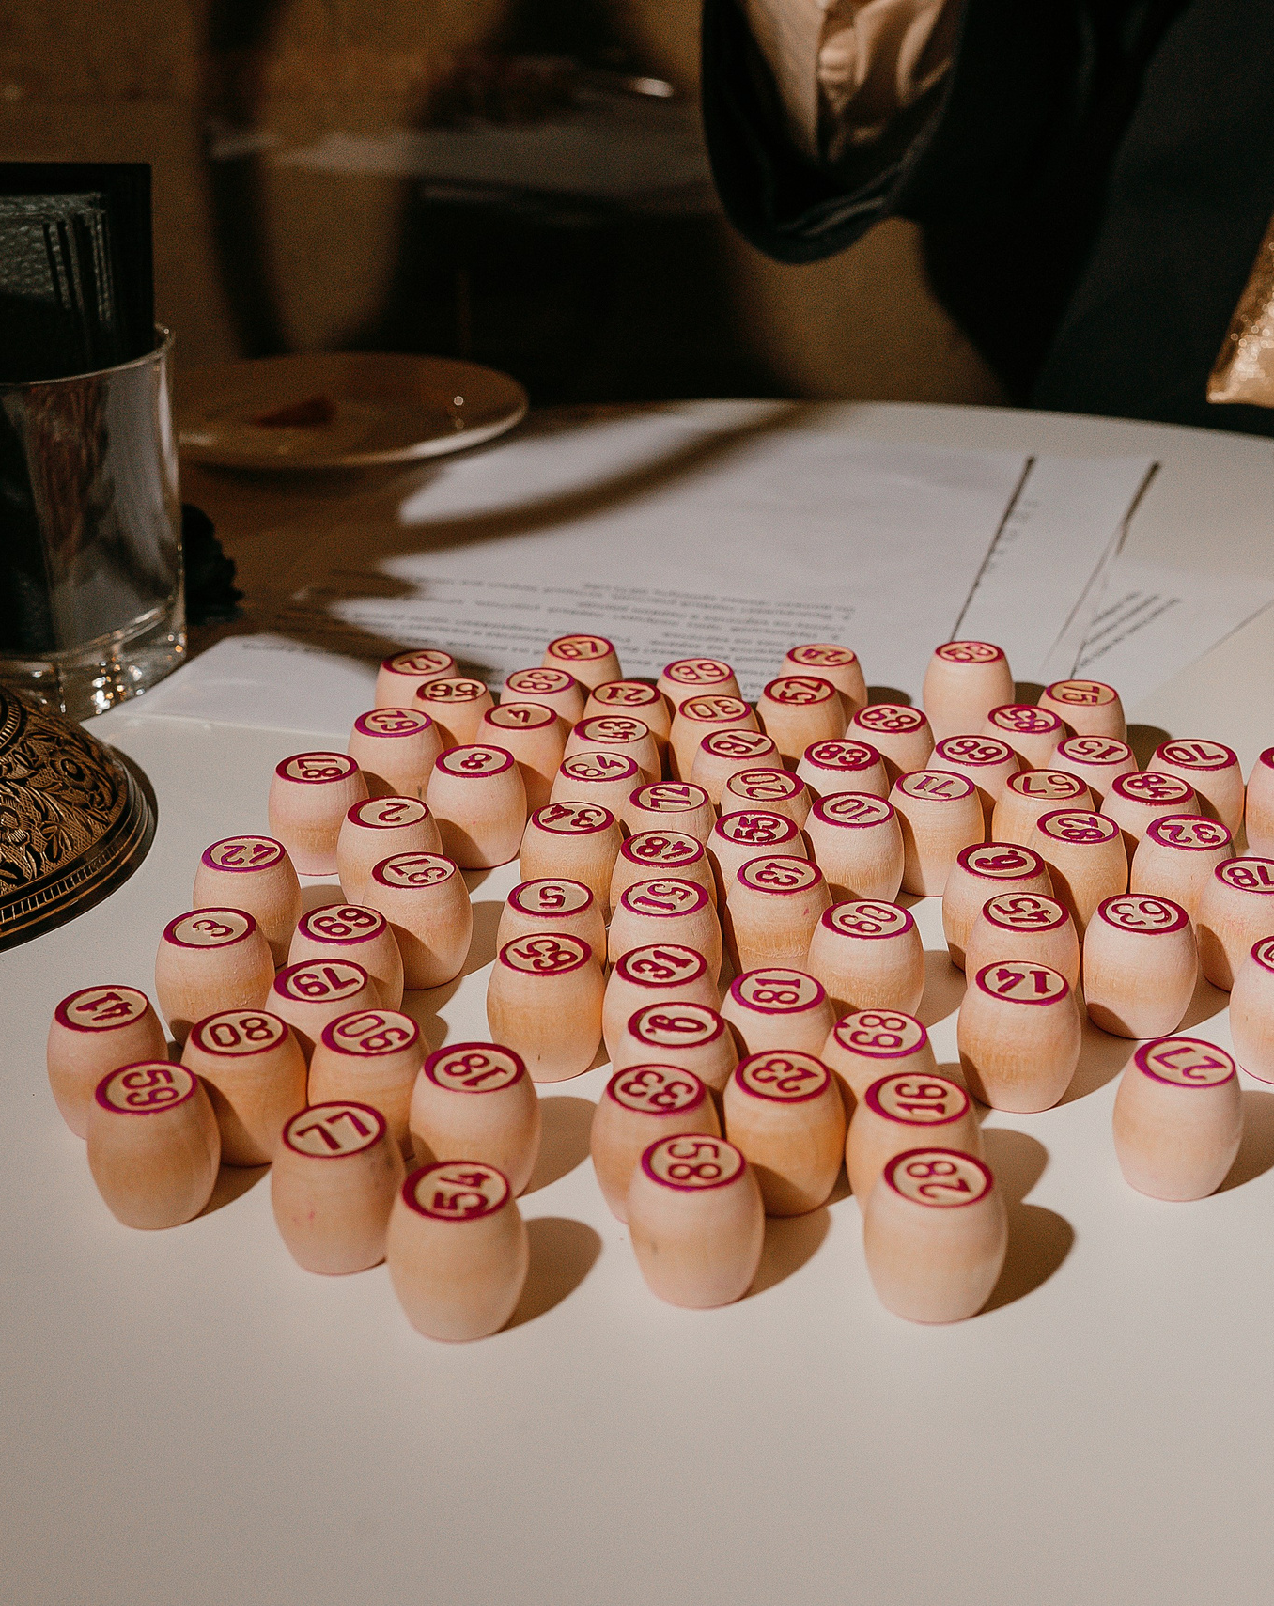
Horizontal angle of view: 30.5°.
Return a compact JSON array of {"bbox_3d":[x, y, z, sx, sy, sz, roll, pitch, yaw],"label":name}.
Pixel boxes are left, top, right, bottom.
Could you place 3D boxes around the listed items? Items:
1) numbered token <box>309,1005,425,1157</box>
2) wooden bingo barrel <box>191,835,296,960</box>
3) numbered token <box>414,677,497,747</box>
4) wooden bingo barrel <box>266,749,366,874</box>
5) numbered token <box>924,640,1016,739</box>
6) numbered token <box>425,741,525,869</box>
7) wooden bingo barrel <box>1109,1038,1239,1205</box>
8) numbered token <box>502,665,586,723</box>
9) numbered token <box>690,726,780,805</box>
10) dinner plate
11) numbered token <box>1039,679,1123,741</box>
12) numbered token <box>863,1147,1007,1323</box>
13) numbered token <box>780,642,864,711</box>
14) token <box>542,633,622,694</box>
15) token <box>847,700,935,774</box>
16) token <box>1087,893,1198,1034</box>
[{"bbox_3d":[-0.049,0.054,0.439,0.023,0.024,0.023,-1,24,1],"label":"numbered token"},{"bbox_3d":[-0.083,0.021,0.498,0.023,0.023,0.023,-1,24,0],"label":"wooden bingo barrel"},{"bbox_3d":[-0.046,-0.017,0.597,0.023,0.024,0.023,-1,24,1],"label":"numbered token"},{"bbox_3d":[-0.074,0.003,0.548,0.023,0.024,0.023,-4,25,-8],"label":"wooden bingo barrel"},{"bbox_3d":[0.086,-0.028,0.609,0.023,0.024,0.023,-1,24,0],"label":"numbered token"},{"bbox_3d":[-0.037,0.001,0.547,0.024,0.024,0.024,-1,24,0],"label":"numbered token"},{"bbox_3d":[0.097,0.057,0.420,0.023,0.024,0.023,-1,25,0],"label":"wooden bingo barrel"},{"bbox_3d":[-0.024,-0.020,0.591,0.023,0.024,0.023,-1,25,0],"label":"numbered token"},{"bbox_3d":[0.025,-0.003,0.560,0.023,0.024,0.023,-1,24,1],"label":"numbered token"},{"bbox_3d":[-0.123,-0.135,0.852,0.173,0.019,0.173,-1,24,0],"label":"dinner plate"},{"bbox_3d":[0.111,-0.017,0.584,0.023,0.023,0.023,-1,24,0],"label":"numbered token"},{"bbox_3d":[0.050,0.073,0.392,0.023,0.024,0.023,3,25,8],"label":"numbered token"},{"bbox_3d":[0.048,-0.027,0.613,0.023,0.024,0.023,2,24,4],"label":"numbered token"},{"bbox_3d":[-0.015,-0.030,0.612,0.023,0.024,0.023,-1,25,0],"label":"token"},{"bbox_3d":[0.062,-0.010,0.574,0.023,0.024,0.023,3,24,6],"label":"token"},{"bbox_3d":[0.102,0.033,0.473,0.023,0.024,0.023,-1,24,0],"label":"token"}]

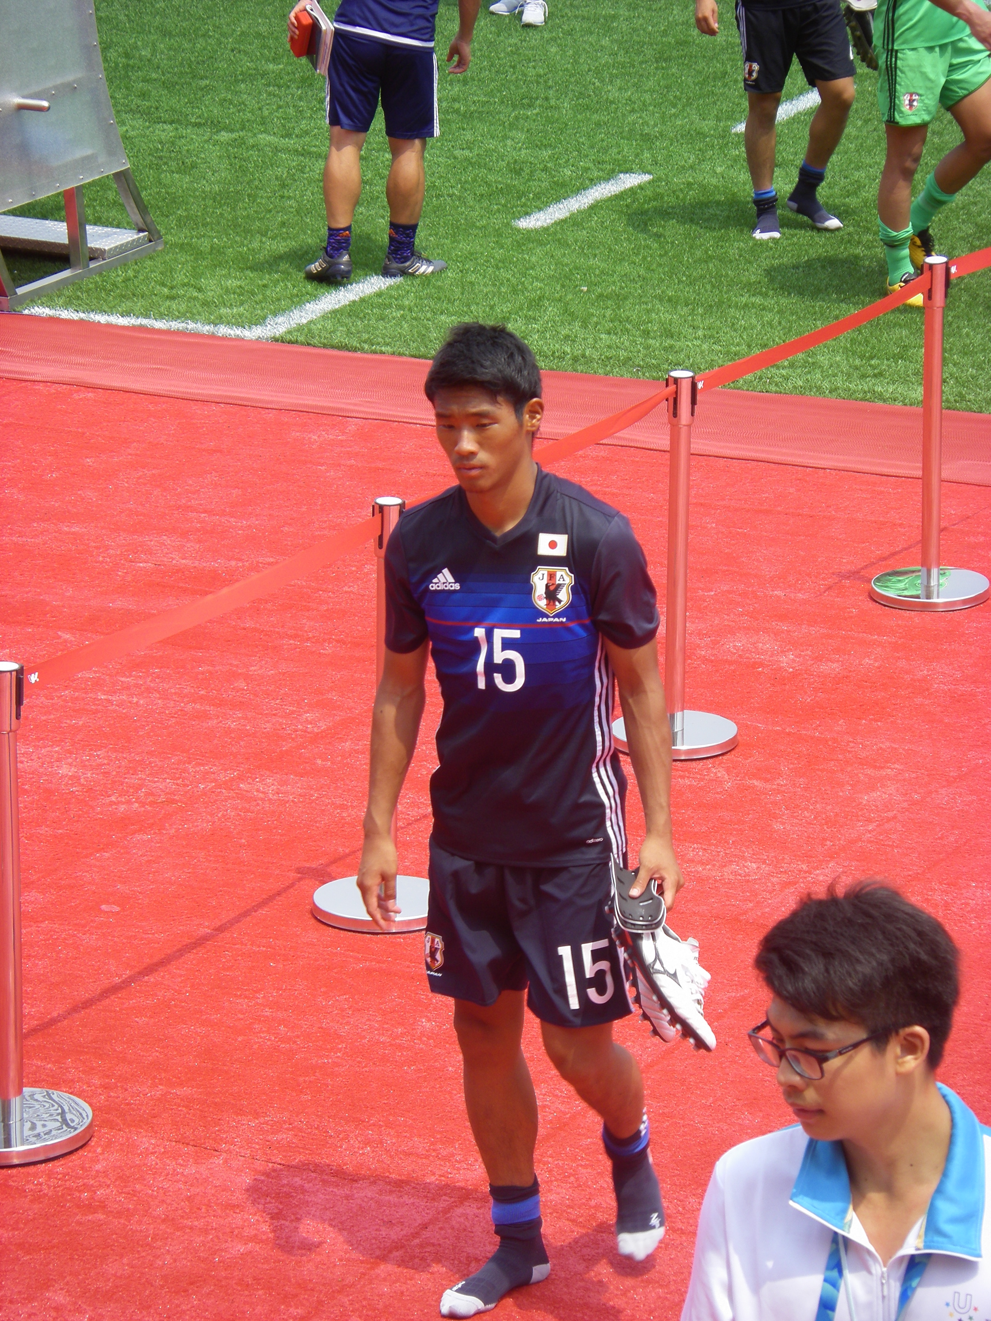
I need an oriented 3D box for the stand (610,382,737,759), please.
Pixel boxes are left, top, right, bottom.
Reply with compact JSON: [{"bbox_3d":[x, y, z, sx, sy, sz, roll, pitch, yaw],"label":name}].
[{"bbox_3d":[0.454,-0.253,12.069,0.320,0.938,0.320,1,16,0],"label":"stand"}]

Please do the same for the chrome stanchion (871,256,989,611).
[{"bbox_3d":[1.206,-0.631,13.347,0.320,0.938,0.320,1,16,0],"label":"chrome stanchion"}]

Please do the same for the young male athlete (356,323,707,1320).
[{"bbox_3d":[0.102,0.262,8.648,0.570,1.770,0.530,7,17,21],"label":"young male athlete"}]

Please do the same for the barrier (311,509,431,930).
[{"bbox_3d":[-0.236,0.102,10.698,0.320,0.938,0.320,1,16,0],"label":"barrier"}]

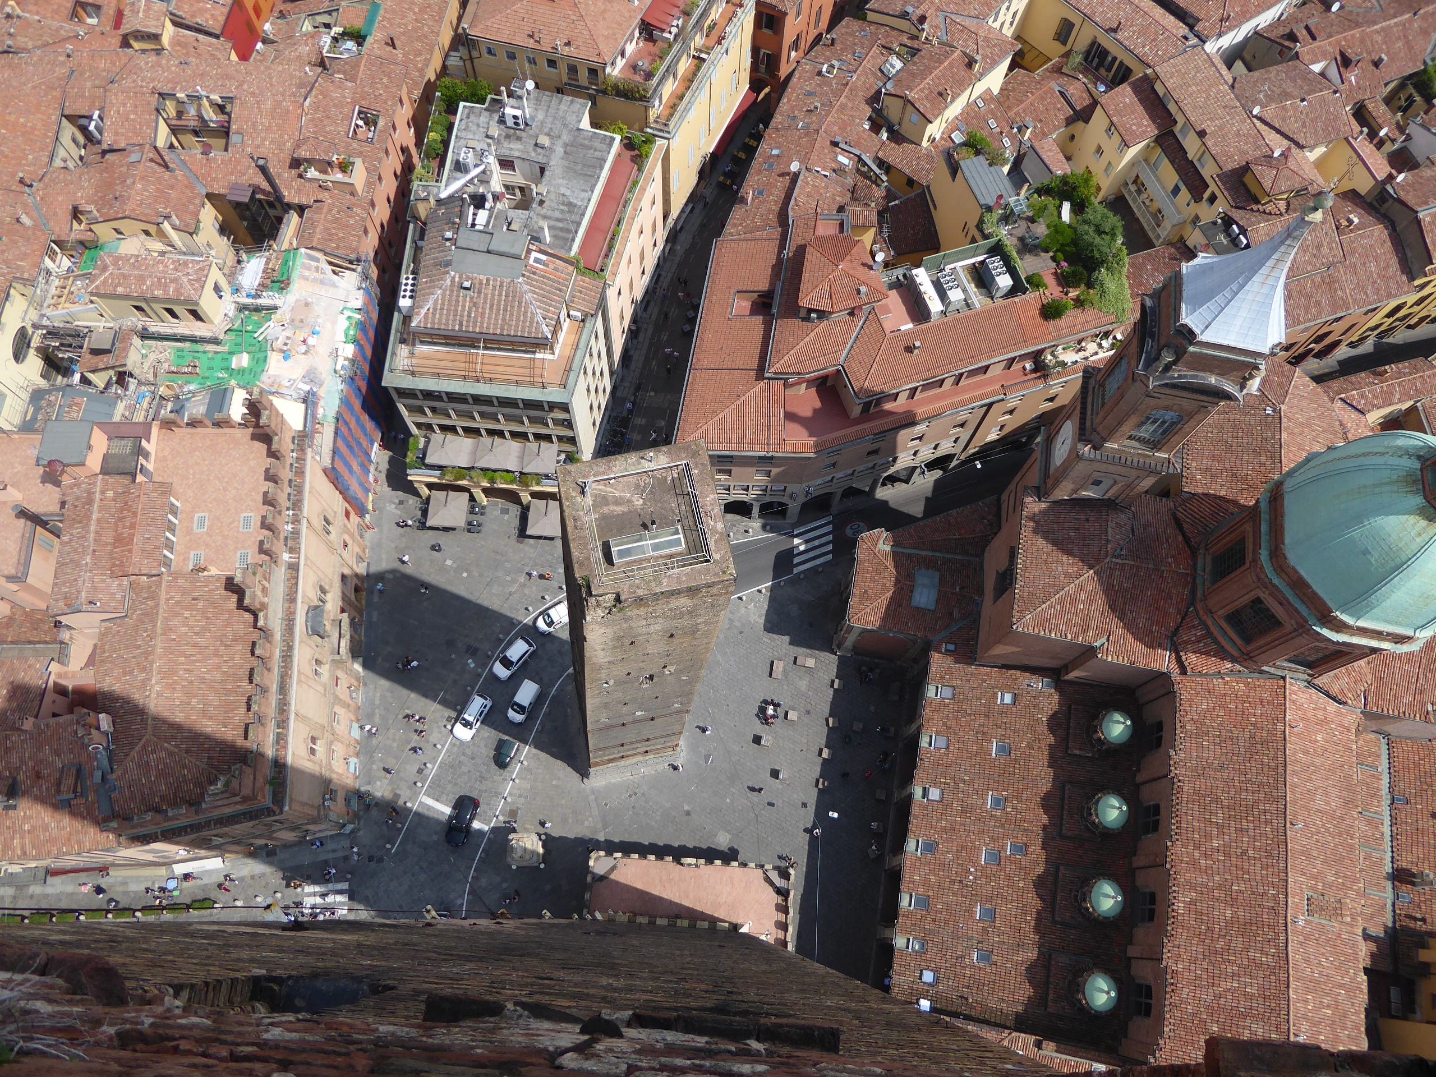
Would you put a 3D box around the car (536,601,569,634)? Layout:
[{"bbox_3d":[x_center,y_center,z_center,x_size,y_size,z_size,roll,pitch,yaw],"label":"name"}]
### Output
[{"bbox_3d":[-15.202,7.410,98.142,4.150,1.820,1.740,-29,73,-12],"label":"car"}]

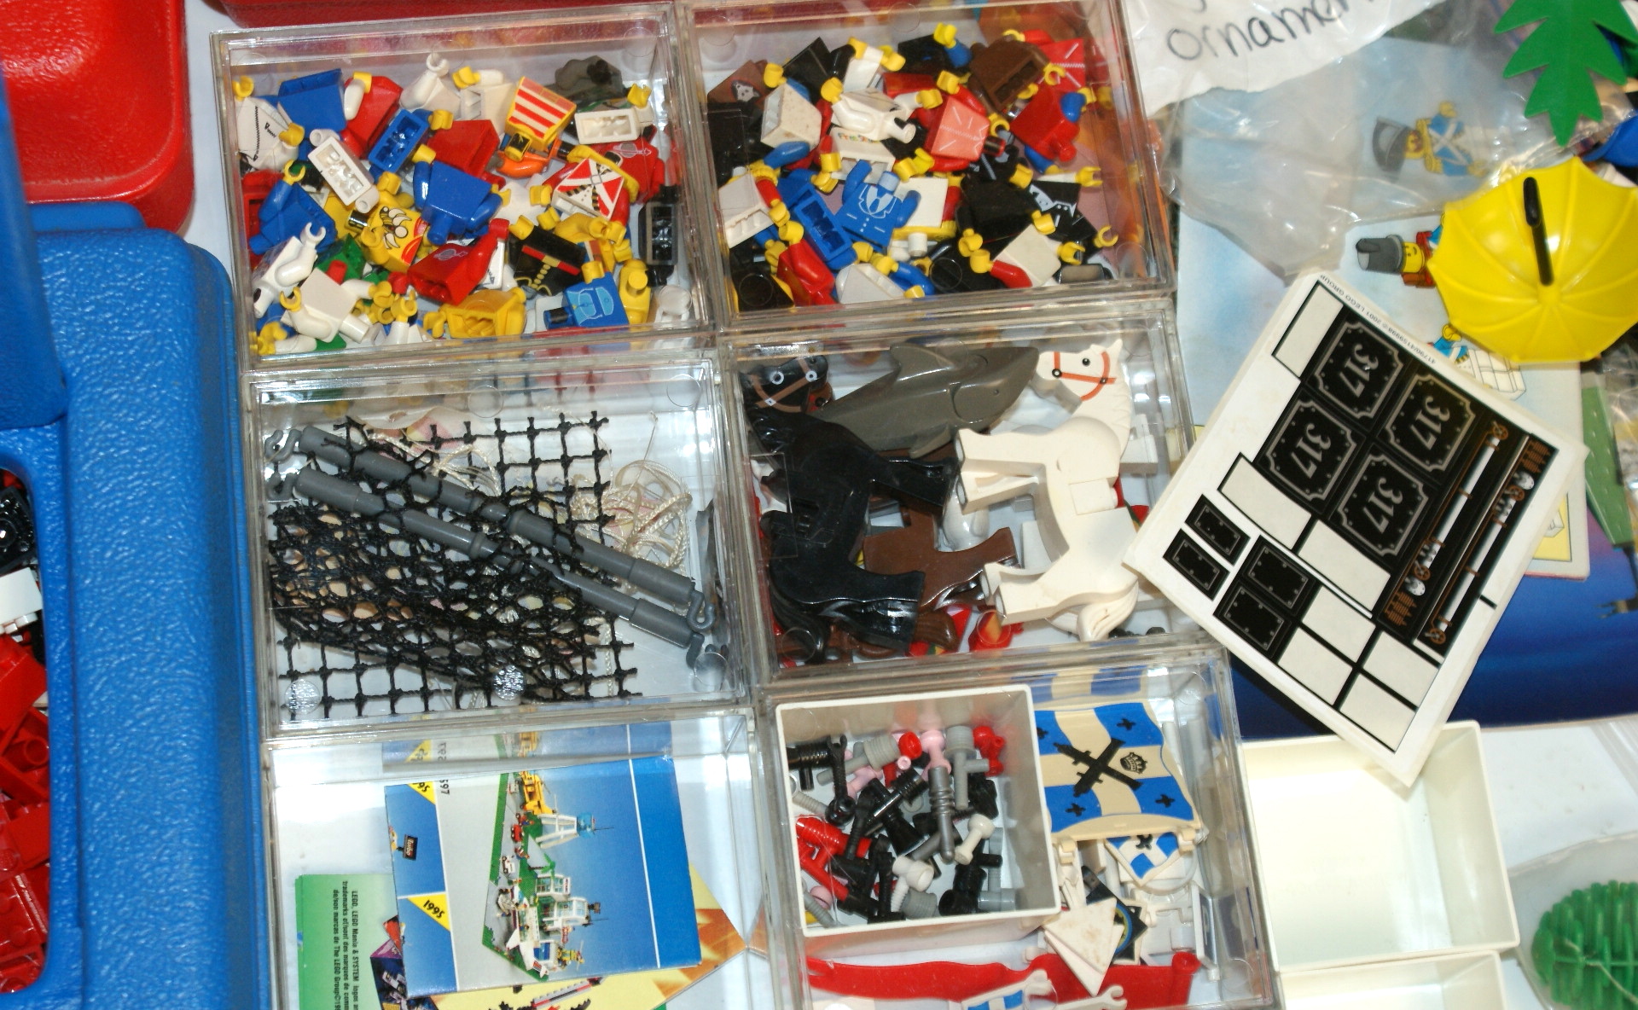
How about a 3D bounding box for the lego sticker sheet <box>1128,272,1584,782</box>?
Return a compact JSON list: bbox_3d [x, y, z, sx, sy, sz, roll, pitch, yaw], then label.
[{"bbox_3d":[0.131,0.002,0.826,0.084,0.004,0.107,35,60,0],"label":"lego sticker sheet"}]

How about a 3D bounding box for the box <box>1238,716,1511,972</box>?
[{"bbox_3d":[0.130,0.085,0.821,0.059,0.041,0.054,-5,75,-9],"label":"box"}]

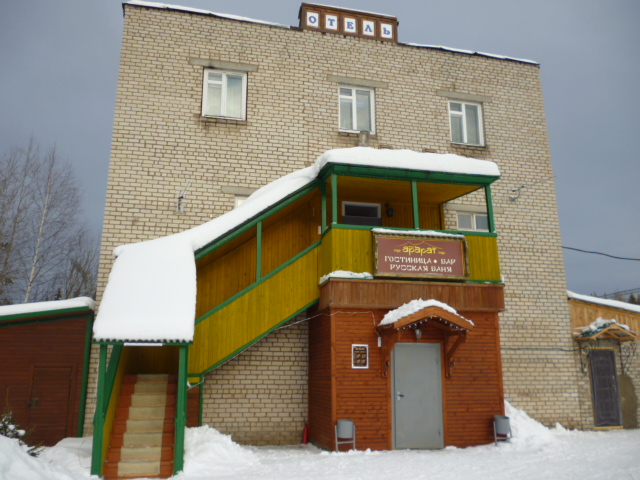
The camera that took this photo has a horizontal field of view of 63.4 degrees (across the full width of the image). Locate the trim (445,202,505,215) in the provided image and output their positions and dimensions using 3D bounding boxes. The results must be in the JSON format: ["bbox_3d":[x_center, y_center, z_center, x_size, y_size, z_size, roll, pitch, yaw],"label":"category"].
[{"bbox_3d":[4.249,-0.839,14.247,1.769,0.177,0.120,3,-15,-13],"label":"trim"}]

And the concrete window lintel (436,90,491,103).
[{"bbox_3d":[4.215,-4.156,15.095,1.781,0.179,0.120,3,-15,-13],"label":"concrete window lintel"}]

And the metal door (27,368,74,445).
[{"bbox_3d":[-5.638,3.519,10.786,0.795,1.719,0.080,3,-15,-13],"label":"metal door"}]

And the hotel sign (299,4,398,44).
[{"bbox_3d":[0.830,-6.071,14.621,2.850,0.870,0.320,3,-15,-12],"label":"hotel sign"}]

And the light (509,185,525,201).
[{"bbox_3d":[5.365,-1.303,14.177,0.360,0.400,0.280,3,-15,-12],"label":"light"}]

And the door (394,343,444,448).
[{"bbox_3d":[1.913,3.062,10.195,1.030,2.000,0.100,3,-15,-12],"label":"door"}]

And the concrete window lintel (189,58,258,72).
[{"bbox_3d":[-2.458,-4.498,13.312,1.710,0.170,0.130,3,-15,-12],"label":"concrete window lintel"}]

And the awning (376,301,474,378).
[{"bbox_3d":[2.036,1.946,10.016,1.640,1.380,0.950,3,-15,-12],"label":"awning"}]

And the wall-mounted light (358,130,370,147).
[{"bbox_3d":[1.141,-2.573,13.251,0.290,0.435,0.270,3,-15,-13],"label":"wall-mounted light"}]

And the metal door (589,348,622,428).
[{"bbox_3d":[7.858,4.056,14.228,0.880,2.052,0.090,3,-15,-13],"label":"metal door"}]

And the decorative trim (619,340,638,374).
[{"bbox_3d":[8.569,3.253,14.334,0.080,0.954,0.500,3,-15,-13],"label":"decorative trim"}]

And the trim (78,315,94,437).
[{"bbox_3d":[-4.842,2.789,10.769,0.140,2.470,0.110,3,-15,-12],"label":"trim"}]

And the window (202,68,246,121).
[{"bbox_3d":[-2.407,-3.701,13.159,1.110,1.370,0.130,3,-15,-12],"label":"window"}]

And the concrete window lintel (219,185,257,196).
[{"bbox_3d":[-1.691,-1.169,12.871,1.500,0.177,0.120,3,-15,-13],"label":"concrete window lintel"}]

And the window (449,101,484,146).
[{"bbox_3d":[4.188,-3.325,14.927,1.049,1.354,0.120,3,-15,-13],"label":"window"}]

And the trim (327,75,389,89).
[{"bbox_3d":[1.043,-4.310,14.085,1.710,0.170,0.130,3,-15,-12],"label":"trim"}]

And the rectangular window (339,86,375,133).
[{"bbox_3d":[0.996,-3.509,13.907,1.010,1.380,0.130,3,-15,-12],"label":"rectangular window"}]

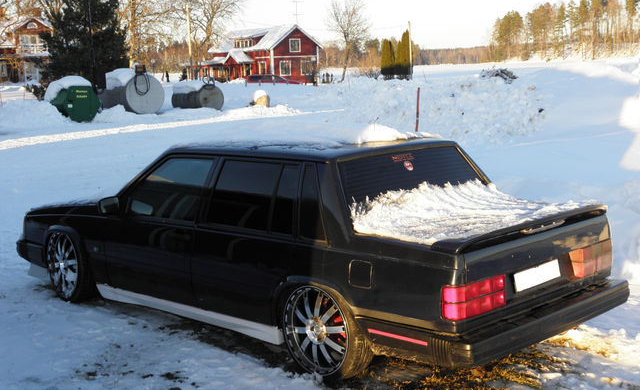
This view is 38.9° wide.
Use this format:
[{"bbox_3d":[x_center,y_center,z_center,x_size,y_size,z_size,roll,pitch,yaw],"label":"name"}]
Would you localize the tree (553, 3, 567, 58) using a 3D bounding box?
[{"bbox_3d":[71.382,-49.079,270.000,4.200,16.200,4.200,-1,8,0],"label":"tree"}]

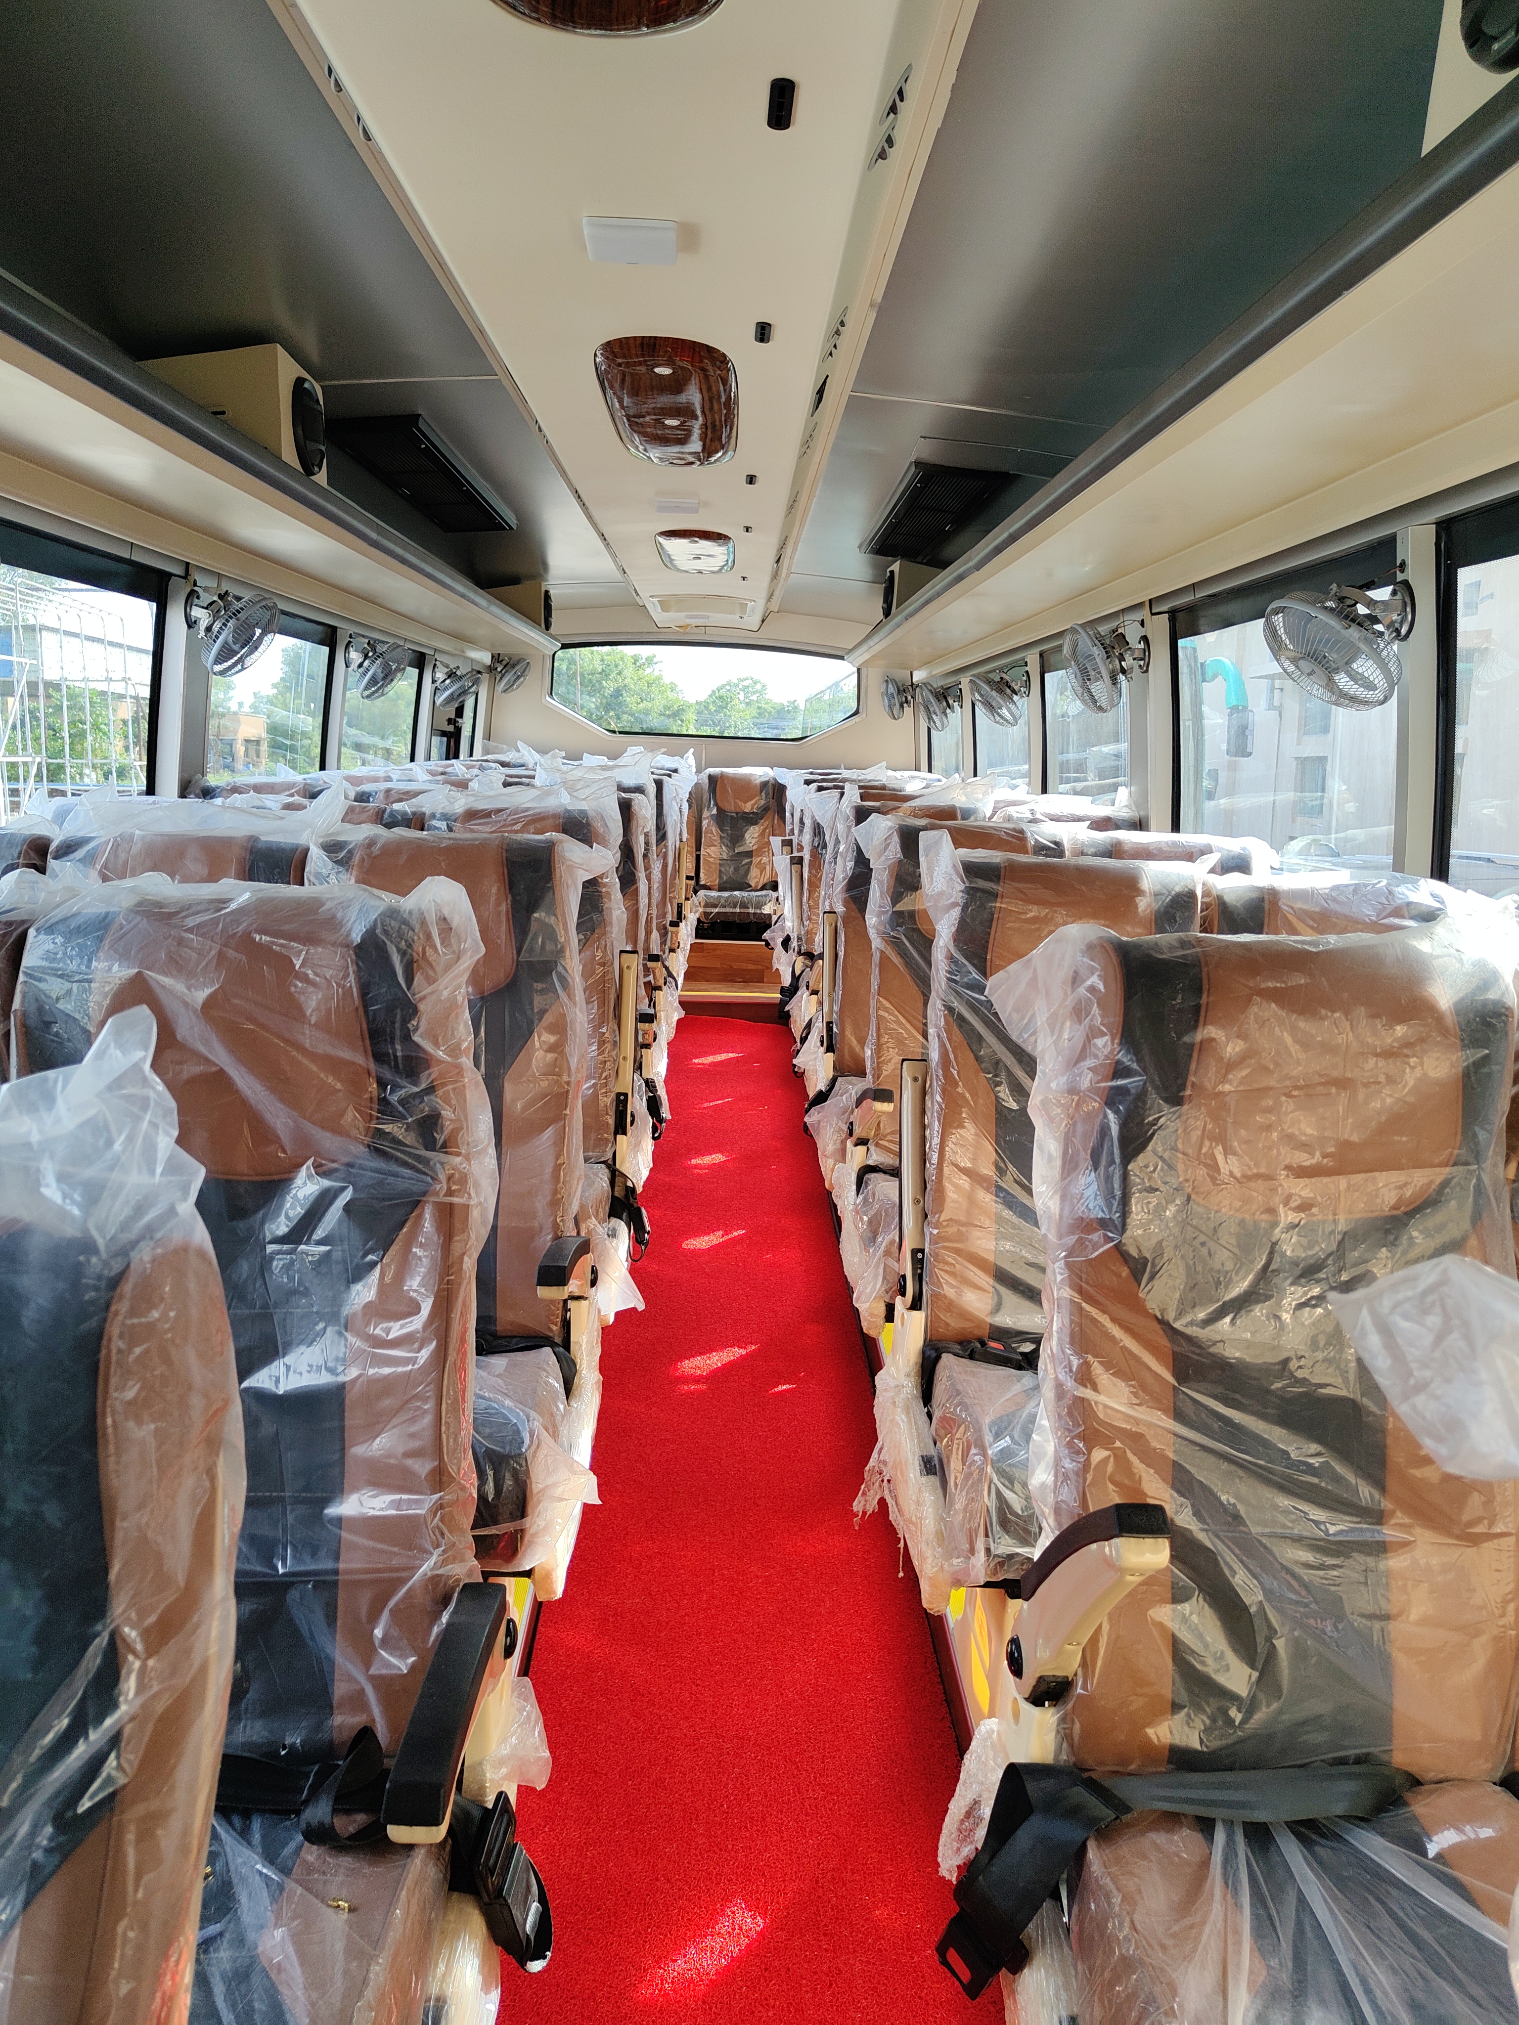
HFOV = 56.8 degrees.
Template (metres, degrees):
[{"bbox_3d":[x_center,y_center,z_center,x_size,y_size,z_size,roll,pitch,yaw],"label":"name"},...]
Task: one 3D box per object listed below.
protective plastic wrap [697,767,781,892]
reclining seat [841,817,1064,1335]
[{"bbox_3d":[-0.127,-0.988,7.613,0.450,0.680,0.330,1,11,-1],"label":"protective plastic wrap"},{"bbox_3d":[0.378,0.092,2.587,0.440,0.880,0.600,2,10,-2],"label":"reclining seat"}]

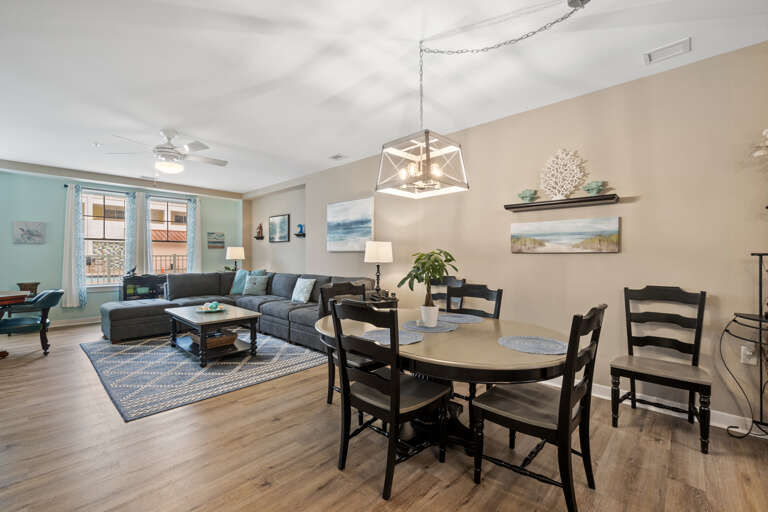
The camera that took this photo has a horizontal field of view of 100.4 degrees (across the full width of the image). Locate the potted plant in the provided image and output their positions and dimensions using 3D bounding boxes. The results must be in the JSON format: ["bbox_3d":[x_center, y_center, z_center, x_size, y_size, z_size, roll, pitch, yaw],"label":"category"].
[{"bbox_3d":[0.303,0.218,2.226,0.415,0.541,0.405,0,0,0],"label":"potted plant"}]

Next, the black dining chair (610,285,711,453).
[{"bbox_3d":[2.030,0.746,2.351,0.515,1.005,0.545,1,1,44],"label":"black dining chair"}]

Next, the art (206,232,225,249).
[{"bbox_3d":[-3.663,-0.330,6.995,0.030,0.360,0.345,1,1,44],"label":"art"}]

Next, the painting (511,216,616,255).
[{"bbox_3d":[1.696,-0.179,3.087,0.925,0.310,0.035,1,1,44],"label":"painting"}]

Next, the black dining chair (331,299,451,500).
[{"bbox_3d":[0.025,0.738,1.897,0.515,1.005,0.545,1,1,42],"label":"black dining chair"}]

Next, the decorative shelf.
[{"bbox_3d":[1.655,-0.491,3.074,0.955,0.068,0.110,1,1,44],"label":"decorative shelf"}]

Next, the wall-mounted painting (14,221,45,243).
[{"bbox_3d":[-5.878,-0.385,5.306,0.030,0.379,0.373,0,0,42],"label":"wall-mounted painting"}]

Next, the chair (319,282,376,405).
[{"bbox_3d":[-0.187,0.751,2.685,0.552,1.017,0.516,0,0,42],"label":"chair"}]

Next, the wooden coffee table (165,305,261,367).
[{"bbox_3d":[-2.273,1.003,4.257,1.376,0.506,0.769,0,0,42],"label":"wooden coffee table"}]

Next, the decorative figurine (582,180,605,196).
[{"bbox_3d":[1.844,-0.580,2.816,0.147,0.147,0.091,0,0,42],"label":"decorative figurine"}]

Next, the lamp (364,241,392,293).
[{"bbox_3d":[-0.074,0.186,4.264,0.315,0.758,0.315,1,1,44],"label":"lamp"}]

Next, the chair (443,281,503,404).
[{"bbox_3d":[0.562,0.751,2.456,0.516,1.017,0.552,0,0,42],"label":"chair"}]

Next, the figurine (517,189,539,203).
[{"bbox_3d":[1.458,-0.607,3.233,0.160,0.132,0.130,1,1,44],"label":"figurine"}]

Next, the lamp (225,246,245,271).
[{"bbox_3d":[-3.260,0.157,7.033,0.385,0.688,0.385,0,0,42],"label":"lamp"}]

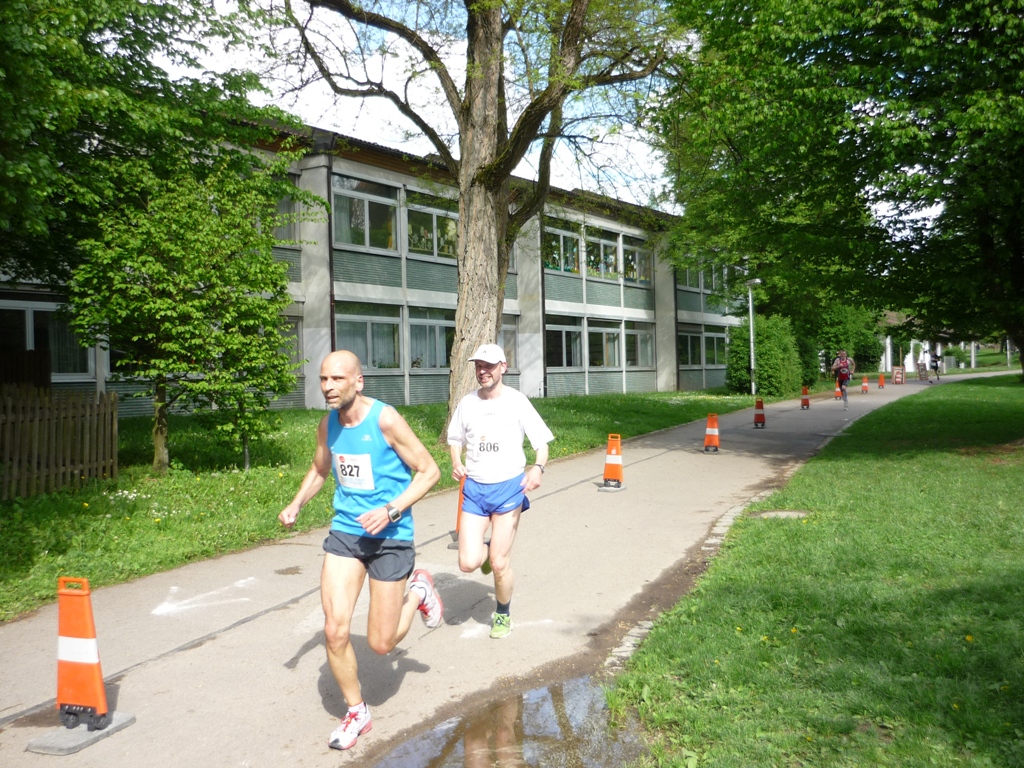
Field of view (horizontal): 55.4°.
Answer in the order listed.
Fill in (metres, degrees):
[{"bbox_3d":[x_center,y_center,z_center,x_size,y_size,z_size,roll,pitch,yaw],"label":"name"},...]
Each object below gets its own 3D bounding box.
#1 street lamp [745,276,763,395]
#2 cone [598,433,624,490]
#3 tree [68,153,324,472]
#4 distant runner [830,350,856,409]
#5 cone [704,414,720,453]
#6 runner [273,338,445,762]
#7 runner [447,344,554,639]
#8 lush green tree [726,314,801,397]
[{"bbox_3d":[9.401,-1.810,38.000,0.650,4.500,0.250,-1,1,24],"label":"street lamp"},{"bbox_3d":[1.280,1.018,12.500,0.270,0.700,0.400,-1,1,23],"label":"cone"},{"bbox_3d":[-4.460,-1.025,13.800,3.500,4.400,3.300,-2,0,-20],"label":"tree"},{"bbox_3d":[9.897,-0.104,29.100,0.630,1.760,0.700,-1,1,25],"label":"distant runner"},{"bbox_3d":[3.585,0.896,17.500,0.270,0.700,0.380,-1,1,23],"label":"cone"},{"bbox_3d":[-0.691,0.723,4.480,0.630,1.730,0.770,-1,1,24],"label":"runner"},{"bbox_3d":[-0.077,0.634,5.980,0.630,1.740,0.720,-1,0,19],"label":"runner"},{"bbox_3d":[10.254,-1.162,39.800,3.000,3.300,3.000,-1,1,24],"label":"lush green tree"}]

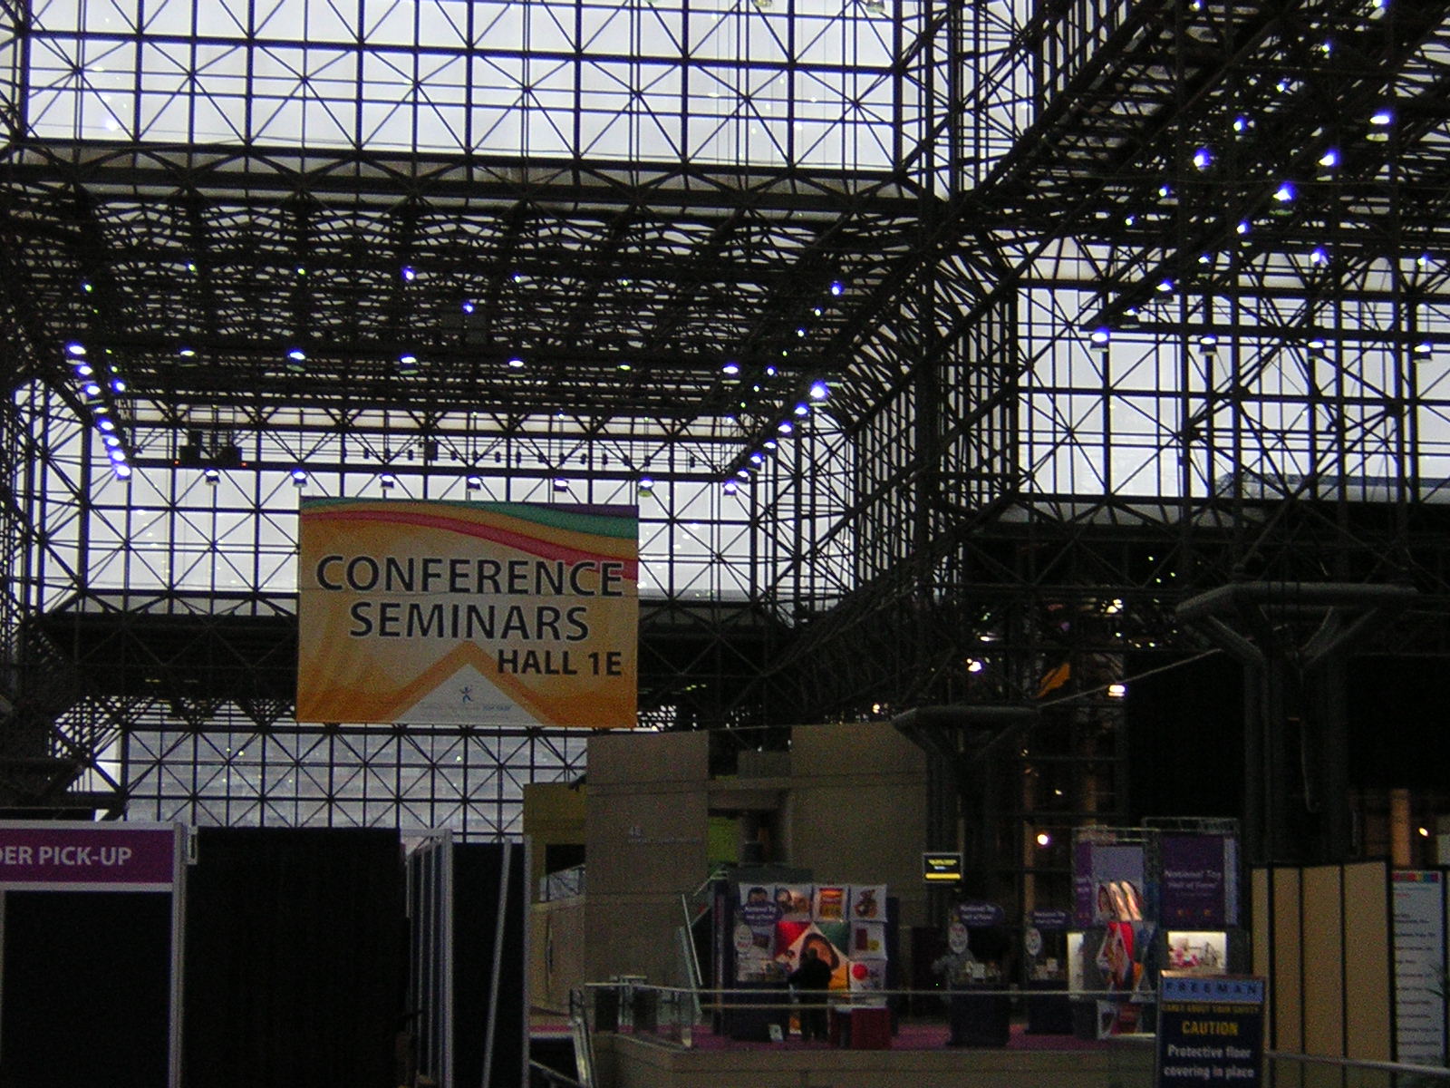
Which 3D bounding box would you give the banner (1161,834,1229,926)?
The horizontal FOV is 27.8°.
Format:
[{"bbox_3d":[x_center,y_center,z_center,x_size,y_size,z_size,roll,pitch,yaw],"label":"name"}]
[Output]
[{"bbox_3d":[8.151,5.854,51.022,1.170,1.630,0.050,1,-8,-8],"label":"banner"}]

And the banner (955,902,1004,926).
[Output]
[{"bbox_3d":[4.462,6.446,51.102,0.860,0.460,0.050,1,-8,-8],"label":"banner"}]

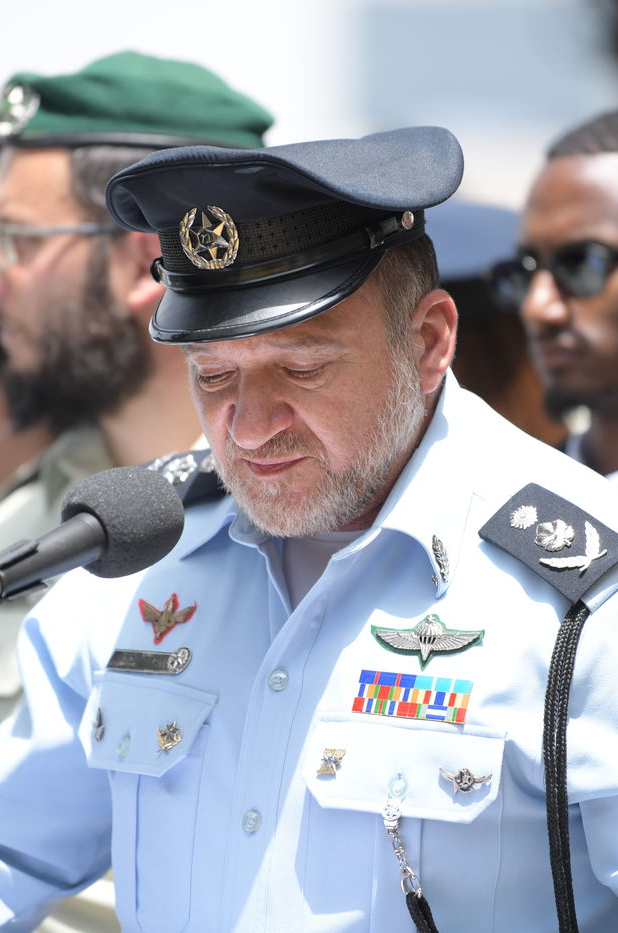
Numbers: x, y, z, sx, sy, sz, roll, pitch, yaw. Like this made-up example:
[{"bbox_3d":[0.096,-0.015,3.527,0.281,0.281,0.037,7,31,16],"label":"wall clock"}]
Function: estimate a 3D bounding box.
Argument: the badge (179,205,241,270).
[{"bbox_3d":[-0.063,-0.146,4.980,0.043,0.042,0.010,-12,3,35],"label":"badge"}]

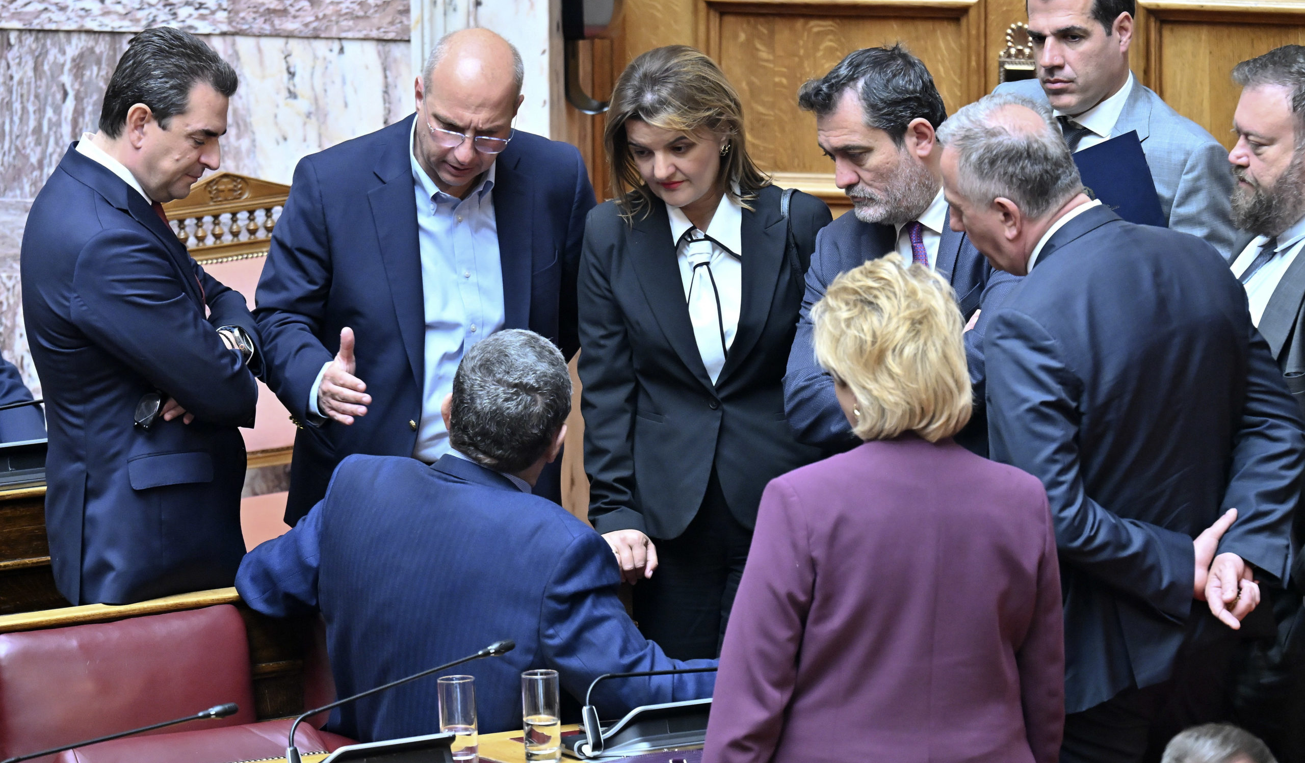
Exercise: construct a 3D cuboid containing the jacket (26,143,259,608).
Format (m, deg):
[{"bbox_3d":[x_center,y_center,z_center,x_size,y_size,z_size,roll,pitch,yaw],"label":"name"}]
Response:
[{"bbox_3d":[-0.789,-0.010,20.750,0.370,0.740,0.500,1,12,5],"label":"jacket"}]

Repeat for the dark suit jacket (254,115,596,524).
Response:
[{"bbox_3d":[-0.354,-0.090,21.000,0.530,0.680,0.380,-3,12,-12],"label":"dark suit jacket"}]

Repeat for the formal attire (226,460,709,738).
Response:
[{"bbox_3d":[-0.258,0.378,20.250,0.740,0.600,0.460,2,12,12],"label":"formal attire"}]

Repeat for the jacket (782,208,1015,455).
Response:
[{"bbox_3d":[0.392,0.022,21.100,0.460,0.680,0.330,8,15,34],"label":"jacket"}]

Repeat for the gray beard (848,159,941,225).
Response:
[{"bbox_3d":[0.370,-0.297,20.950,0.110,0.115,0.145,-33,29,-31],"label":"gray beard"}]

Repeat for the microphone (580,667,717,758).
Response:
[{"bbox_3d":[0.062,0.493,20.000,0.350,0.140,0.045,-2,12,-8],"label":"microphone"}]

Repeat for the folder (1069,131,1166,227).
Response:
[{"bbox_3d":[0.709,-0.212,21.400,0.235,0.315,0.020,-14,5,27],"label":"folder"}]

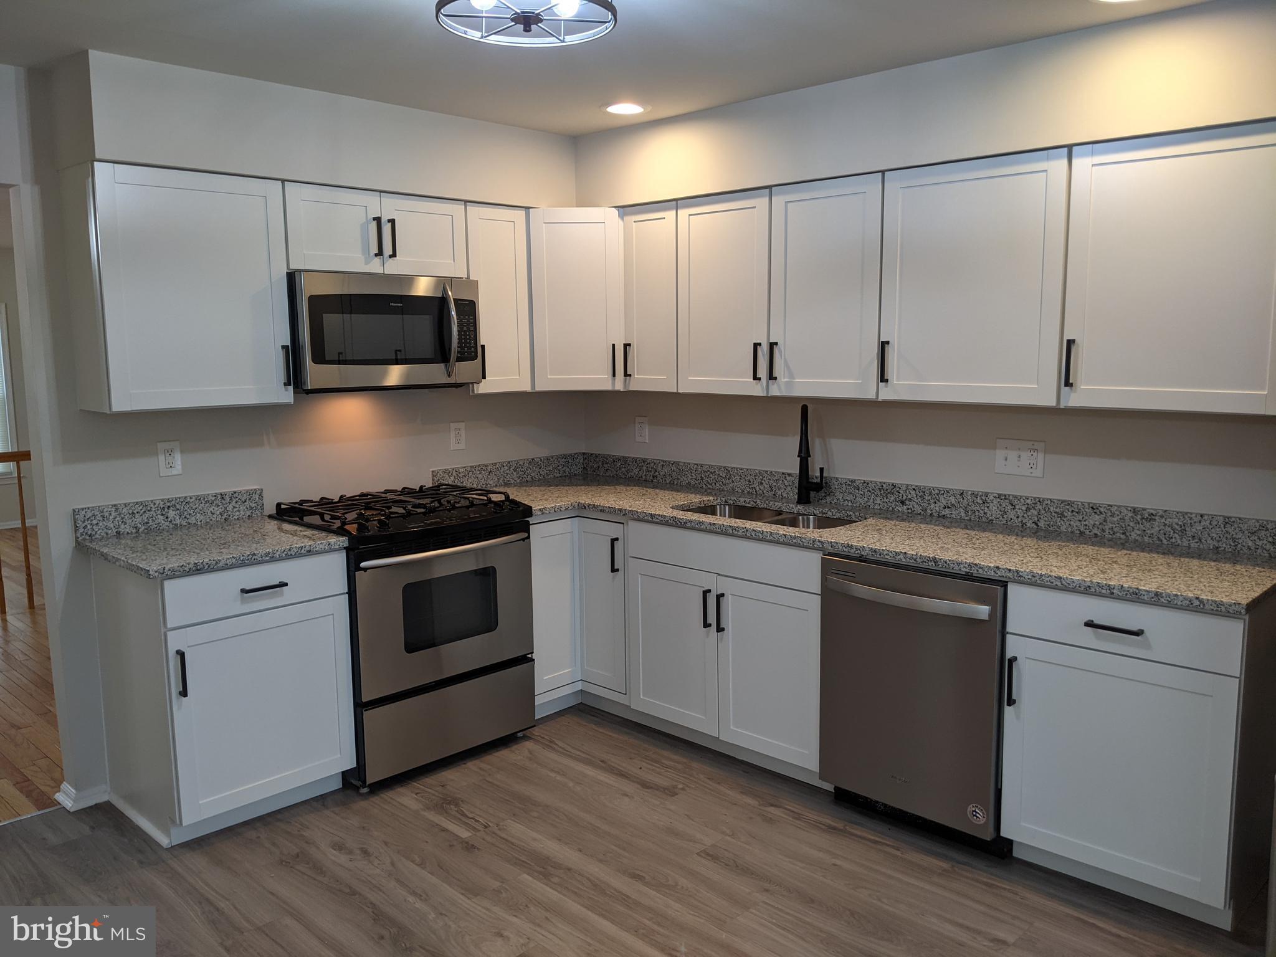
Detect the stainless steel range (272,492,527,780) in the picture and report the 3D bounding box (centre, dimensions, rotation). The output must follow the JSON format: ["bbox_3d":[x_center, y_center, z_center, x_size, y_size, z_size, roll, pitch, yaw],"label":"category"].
[{"bbox_3d":[-0.897,0.570,3.876,0.680,0.962,0.768,7,11,44],"label":"stainless steel range"}]

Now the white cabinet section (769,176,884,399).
[{"bbox_3d":[0.762,-0.675,3.612,0.459,0.757,0.327,7,11,44],"label":"white cabinet section"}]

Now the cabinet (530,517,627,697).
[{"bbox_3d":[-0.252,0.501,4.425,0.900,0.800,0.900,7,11,44],"label":"cabinet"}]

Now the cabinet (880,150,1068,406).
[{"bbox_3d":[1.159,-0.639,3.288,0.610,0.764,0.326,7,11,44],"label":"cabinet"}]

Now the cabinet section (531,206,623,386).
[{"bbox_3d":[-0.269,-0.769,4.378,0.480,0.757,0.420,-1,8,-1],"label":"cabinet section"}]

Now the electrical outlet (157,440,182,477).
[{"bbox_3d":[-1.655,-0.070,3.523,0.008,0.123,0.077,7,11,44],"label":"electrical outlet"}]

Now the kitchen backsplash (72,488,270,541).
[{"bbox_3d":[-1.649,0.122,3.544,0.020,0.107,0.652,7,11,44],"label":"kitchen backsplash"}]

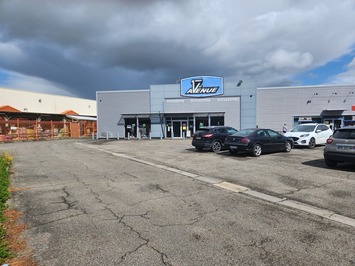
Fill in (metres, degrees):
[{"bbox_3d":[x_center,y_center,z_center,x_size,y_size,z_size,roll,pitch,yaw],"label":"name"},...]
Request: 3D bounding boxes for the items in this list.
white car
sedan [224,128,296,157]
[{"bbox_3d":[9.880,0.160,17.675,4.620,1.670,1.883,-2,2,-36],"label":"white car"},{"bbox_3d":[4.911,0.470,13.826,4.676,1.445,1.811,-2,2,-33],"label":"sedan"}]

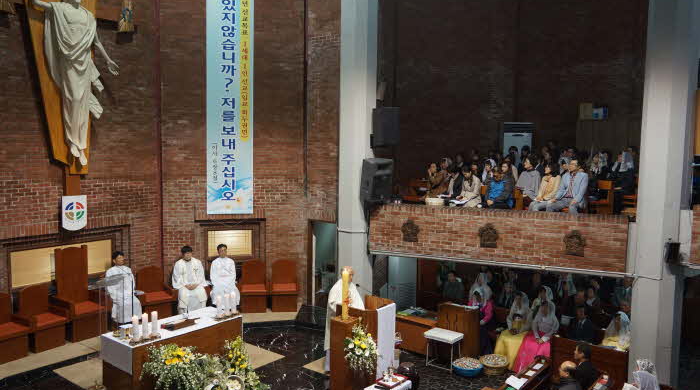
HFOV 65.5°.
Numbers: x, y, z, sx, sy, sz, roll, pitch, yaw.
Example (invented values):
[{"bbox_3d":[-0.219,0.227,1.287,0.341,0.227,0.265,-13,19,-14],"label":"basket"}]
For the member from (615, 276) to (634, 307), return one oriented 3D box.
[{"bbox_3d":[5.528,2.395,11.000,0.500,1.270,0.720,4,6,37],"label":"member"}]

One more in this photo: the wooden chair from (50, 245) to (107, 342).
[{"bbox_3d":[-4.820,1.754,9.625,0.591,1.478,0.680,4,6,35],"label":"wooden chair"}]

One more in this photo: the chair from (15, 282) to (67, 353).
[{"bbox_3d":[-5.146,2.039,9.087,0.580,0.950,0.570,5,6,37],"label":"chair"}]

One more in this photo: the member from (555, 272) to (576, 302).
[{"bbox_3d":[4.822,2.452,12.315,0.480,1.290,0.700,4,6,37],"label":"member"}]

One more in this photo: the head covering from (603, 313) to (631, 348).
[{"bbox_3d":[4.708,2.359,9.572,0.420,0.560,0.340,4,6,38],"label":"head covering"}]

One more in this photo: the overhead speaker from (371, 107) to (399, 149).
[{"bbox_3d":[0.689,-1.278,10.271,0.414,0.749,0.424,3,5,21],"label":"overhead speaker"}]

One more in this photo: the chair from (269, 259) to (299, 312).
[{"bbox_3d":[-1.367,1.893,11.368,0.570,0.950,0.580,0,5,-7],"label":"chair"}]

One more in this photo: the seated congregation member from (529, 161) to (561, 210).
[{"bbox_3d":[3.557,0.045,9.900,0.740,1.220,0.520,-2,6,-31],"label":"seated congregation member"}]

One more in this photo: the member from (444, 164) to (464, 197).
[{"bbox_3d":[2.049,-0.021,10.611,0.473,1.152,0.739,4,6,37],"label":"member"}]

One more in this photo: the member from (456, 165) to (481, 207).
[{"bbox_3d":[2.148,0.054,9.950,0.700,1.150,0.480,-3,6,-37],"label":"member"}]

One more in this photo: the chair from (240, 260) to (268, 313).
[{"bbox_3d":[-1.978,1.889,11.366,0.552,1.005,0.591,0,5,-7],"label":"chair"}]

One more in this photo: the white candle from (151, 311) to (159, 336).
[{"bbox_3d":[-2.705,1.783,7.550,0.080,0.320,0.080,-3,6,-37],"label":"white candle"}]

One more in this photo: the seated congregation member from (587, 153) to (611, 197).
[{"bbox_3d":[4.649,-0.150,10.256,0.700,1.280,0.480,-2,6,-30],"label":"seated congregation member"}]

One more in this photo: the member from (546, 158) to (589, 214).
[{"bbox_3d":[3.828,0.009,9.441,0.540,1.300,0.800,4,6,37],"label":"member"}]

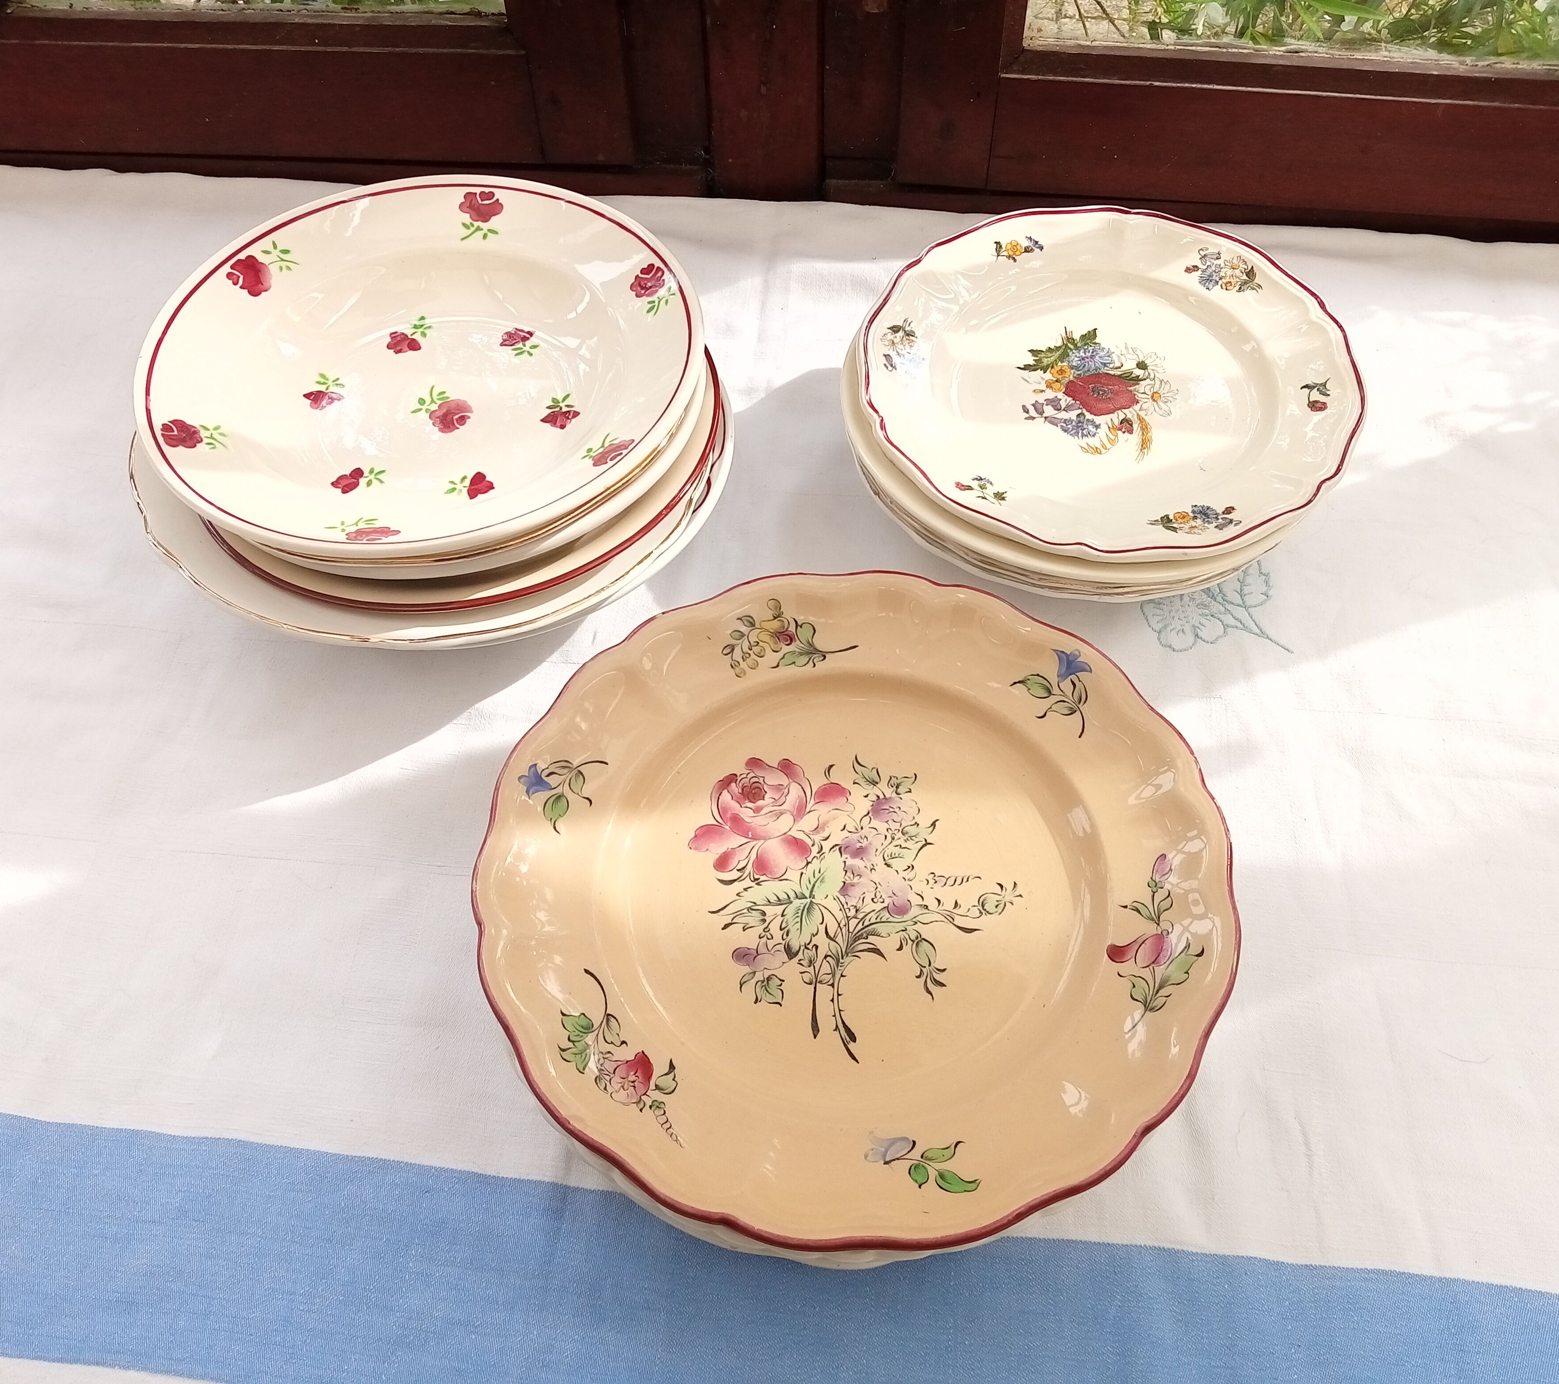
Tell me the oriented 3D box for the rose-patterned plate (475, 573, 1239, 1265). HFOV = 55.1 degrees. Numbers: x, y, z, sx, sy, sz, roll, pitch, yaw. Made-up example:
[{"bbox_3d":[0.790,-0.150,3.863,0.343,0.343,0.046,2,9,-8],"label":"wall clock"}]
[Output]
[{"bbox_3d":[0.024,0.062,0.497,0.248,0.026,0.248,0,54,0],"label":"rose-patterned plate"}]

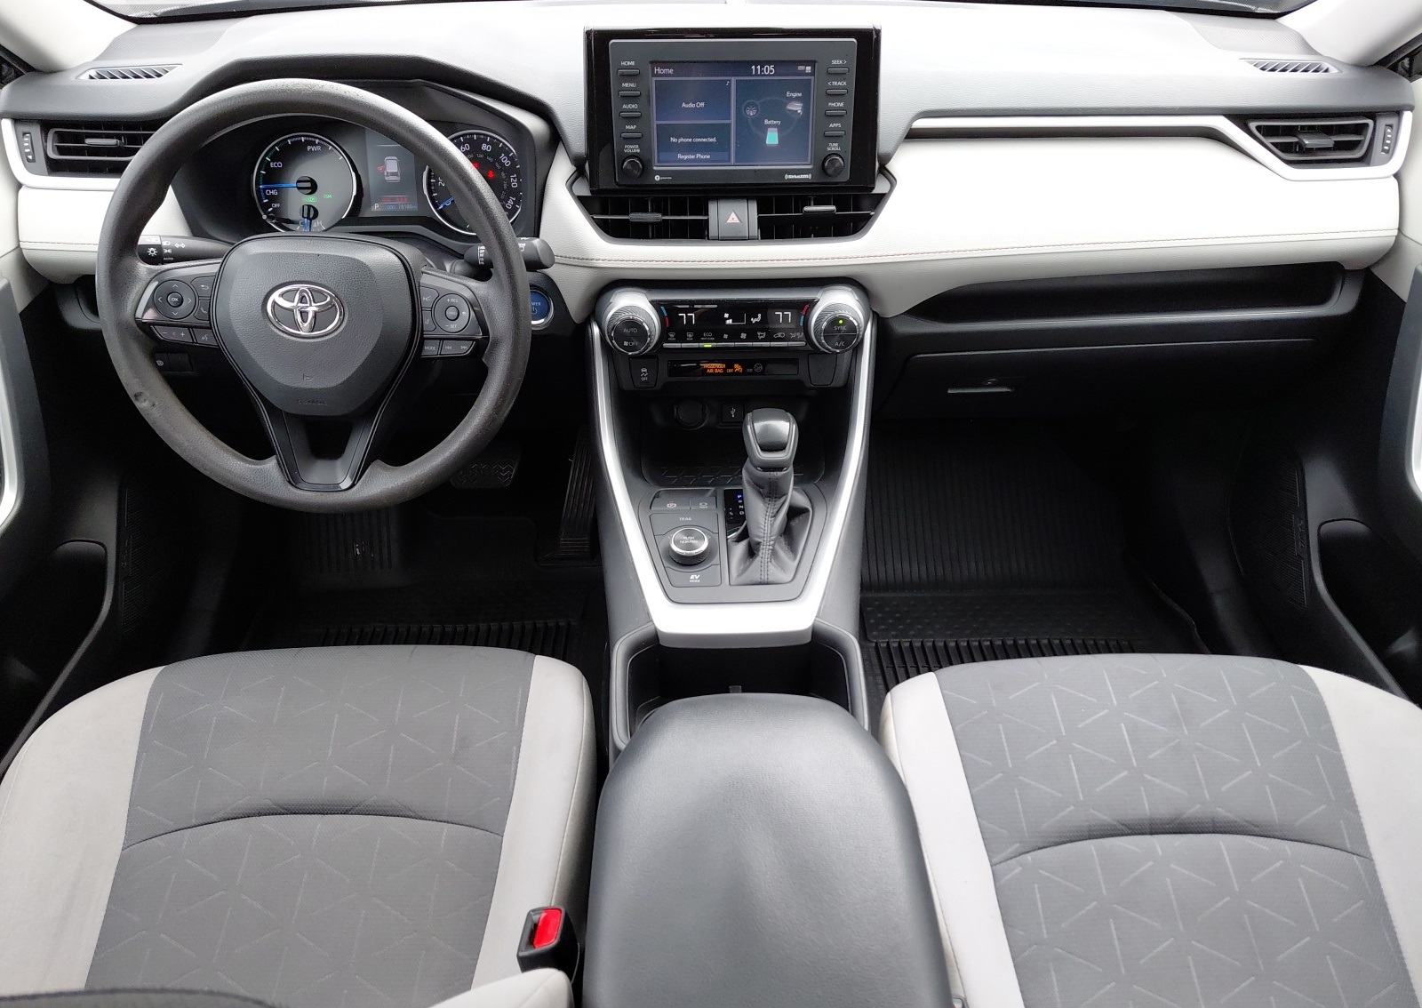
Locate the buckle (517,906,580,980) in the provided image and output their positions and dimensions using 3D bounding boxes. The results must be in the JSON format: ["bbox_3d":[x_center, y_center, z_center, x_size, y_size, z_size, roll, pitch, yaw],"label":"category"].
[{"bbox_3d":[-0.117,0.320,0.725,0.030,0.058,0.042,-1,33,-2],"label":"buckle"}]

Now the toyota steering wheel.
[{"bbox_3d":[-0.342,-0.179,0.902,0.372,0.372,0.080,-1,3,-2],"label":"toyota steering wheel"}]

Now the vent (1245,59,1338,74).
[{"bbox_3d":[0.618,-0.466,1.095,0.100,0.020,0.042,-1,18,-2],"label":"vent"}]

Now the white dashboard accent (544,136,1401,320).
[{"bbox_3d":[0.279,-0.275,1.014,0.873,0.150,0.130,-1,33,-2],"label":"white dashboard accent"}]

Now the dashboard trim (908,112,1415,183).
[{"bbox_3d":[0.456,-0.355,1.035,0.523,0.065,0.060,-1,28,-2],"label":"dashboard trim"}]

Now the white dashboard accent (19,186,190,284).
[{"bbox_3d":[-0.601,-0.267,1.018,0.162,0.090,0.062,-1,28,-2],"label":"white dashboard accent"}]

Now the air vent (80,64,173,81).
[{"bbox_3d":[-0.599,-0.445,1.058,0.100,0.020,0.042,-1,18,-2],"label":"air vent"}]

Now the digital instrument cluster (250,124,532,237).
[{"bbox_3d":[-0.328,-0.327,1.039,0.283,0.118,0.045,-1,15,-2],"label":"digital instrument cluster"}]

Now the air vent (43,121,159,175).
[{"bbox_3d":[-0.590,-0.348,1.008,0.130,0.055,0.045,-1,28,-2],"label":"air vent"}]

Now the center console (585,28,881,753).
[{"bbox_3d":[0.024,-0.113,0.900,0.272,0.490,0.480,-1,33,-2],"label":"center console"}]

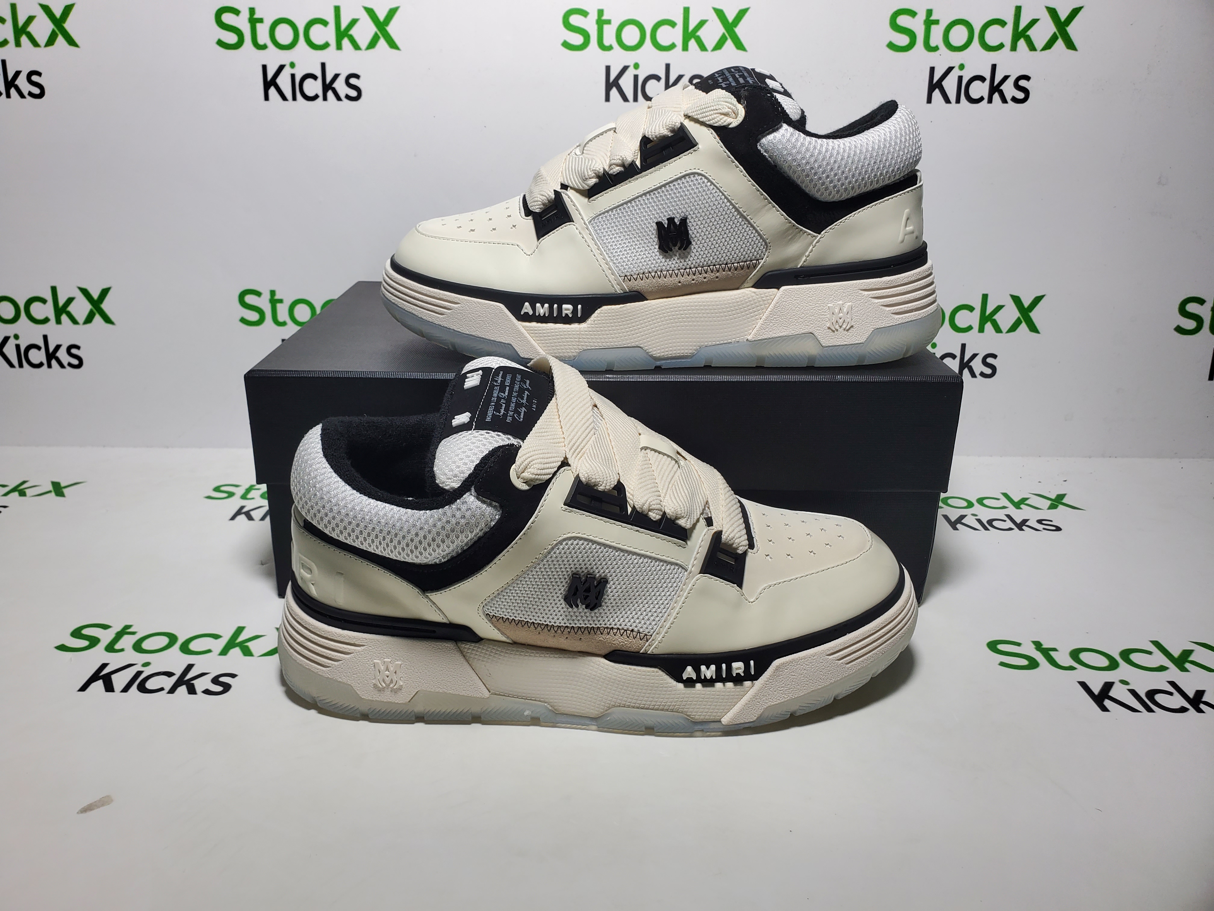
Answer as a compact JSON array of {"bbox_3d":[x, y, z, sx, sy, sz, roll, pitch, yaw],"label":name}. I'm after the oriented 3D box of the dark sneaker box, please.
[{"bbox_3d":[-0.002,-0.022,0.587,0.360,0.132,0.233,1,22,0],"label":"dark sneaker box"}]

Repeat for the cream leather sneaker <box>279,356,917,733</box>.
[{"bbox_3d":[-0.001,0.036,0.422,0.309,0.146,0.116,0,22,-2],"label":"cream leather sneaker"}]

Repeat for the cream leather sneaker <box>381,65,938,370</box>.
[{"bbox_3d":[0.030,-0.131,0.487,0.309,0.146,0.116,0,22,-1],"label":"cream leather sneaker"}]

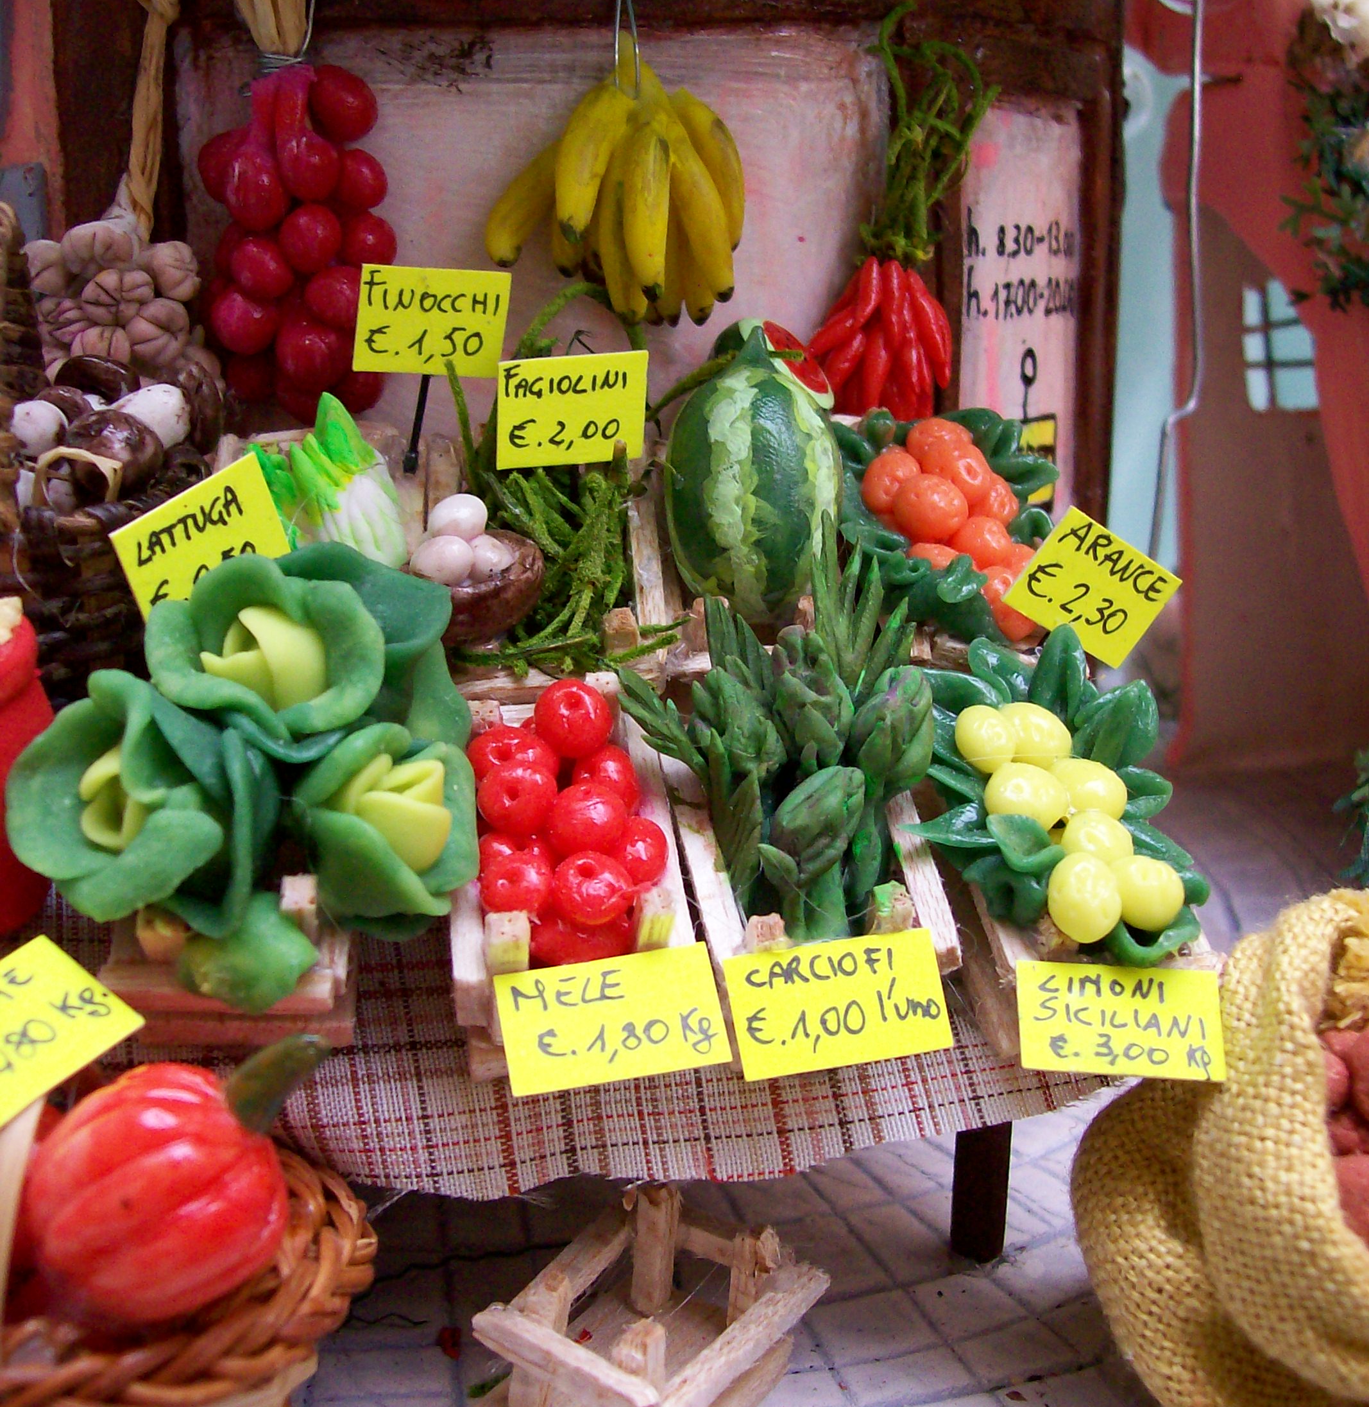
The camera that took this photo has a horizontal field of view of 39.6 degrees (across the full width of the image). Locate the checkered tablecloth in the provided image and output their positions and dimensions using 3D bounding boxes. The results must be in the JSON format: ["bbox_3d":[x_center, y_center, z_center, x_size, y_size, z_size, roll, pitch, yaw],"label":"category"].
[{"bbox_3d":[-0.021,0.027,0.246,0.124,0.012,0.085,-8,44,-8],"label":"checkered tablecloth"}]

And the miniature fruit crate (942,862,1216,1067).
[{"bbox_3d":[0.049,0.020,0.233,0.026,0.022,0.038,-3,43,-3],"label":"miniature fruit crate"}]

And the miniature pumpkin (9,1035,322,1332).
[{"bbox_3d":[-0.053,0.049,0.200,0.034,0.028,0.028,-41,16,15],"label":"miniature pumpkin"}]

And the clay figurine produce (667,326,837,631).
[{"bbox_3d":[0.010,-0.031,0.266,0.025,0.041,0.025,0,22,0],"label":"clay figurine produce"}]

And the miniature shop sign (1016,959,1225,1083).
[{"bbox_3d":[0.049,0.036,0.213,0.023,0.012,0.001,-3,12,0],"label":"miniature shop sign"}]

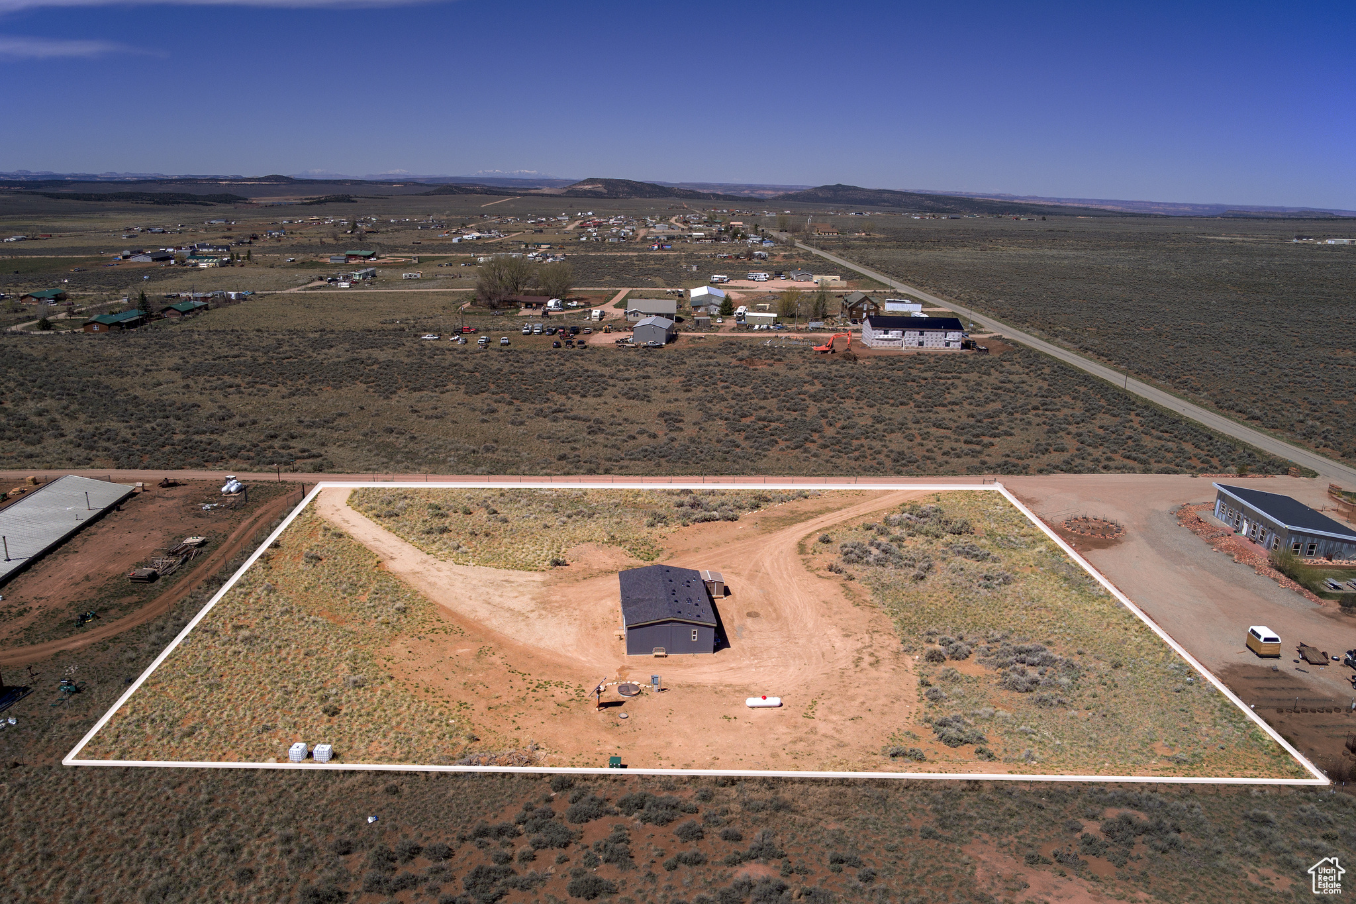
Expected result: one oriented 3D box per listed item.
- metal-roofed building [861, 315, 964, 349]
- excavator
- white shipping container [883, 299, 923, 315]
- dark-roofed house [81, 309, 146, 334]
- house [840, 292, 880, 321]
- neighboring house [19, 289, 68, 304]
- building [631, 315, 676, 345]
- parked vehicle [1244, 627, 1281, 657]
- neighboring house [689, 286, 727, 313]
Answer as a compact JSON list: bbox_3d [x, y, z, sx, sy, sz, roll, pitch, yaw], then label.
[{"bbox_3d":[64.190,-32.940,237.550,24.600,7.650,10.600,1,16,-2],"label":"metal-roofed building"},{"bbox_3d":[40.488,-28.628,225.090,9.900,5.600,2.900,-1,17,-10],"label":"excavator"},{"bbox_3d":[77.630,-50.359,300.109,12.500,3.300,6.000,1,16,-1],"label":"white shipping container"},{"bbox_3d":[-176.100,-40.927,270.578,8.000,3.500,25.000,-1,17,-8],"label":"dark-roofed house"},{"bbox_3d":[60.056,-47.889,284.160,10.000,7.700,12.800,1,16,0],"label":"house"},{"bbox_3d":[-236.813,-58.309,324.466,6.800,3.600,19.000,-1,17,-9],"label":"neighboring house"},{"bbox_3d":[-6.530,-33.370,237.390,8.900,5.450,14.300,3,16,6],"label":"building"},{"bbox_3d":[57.150,18.530,84.500,1.780,2.200,2.400,1,16,-1],"label":"parked vehicle"},{"bbox_3d":[9.886,-50.979,291.690,10.900,6.900,20.300,1,16,0],"label":"neighboring house"}]

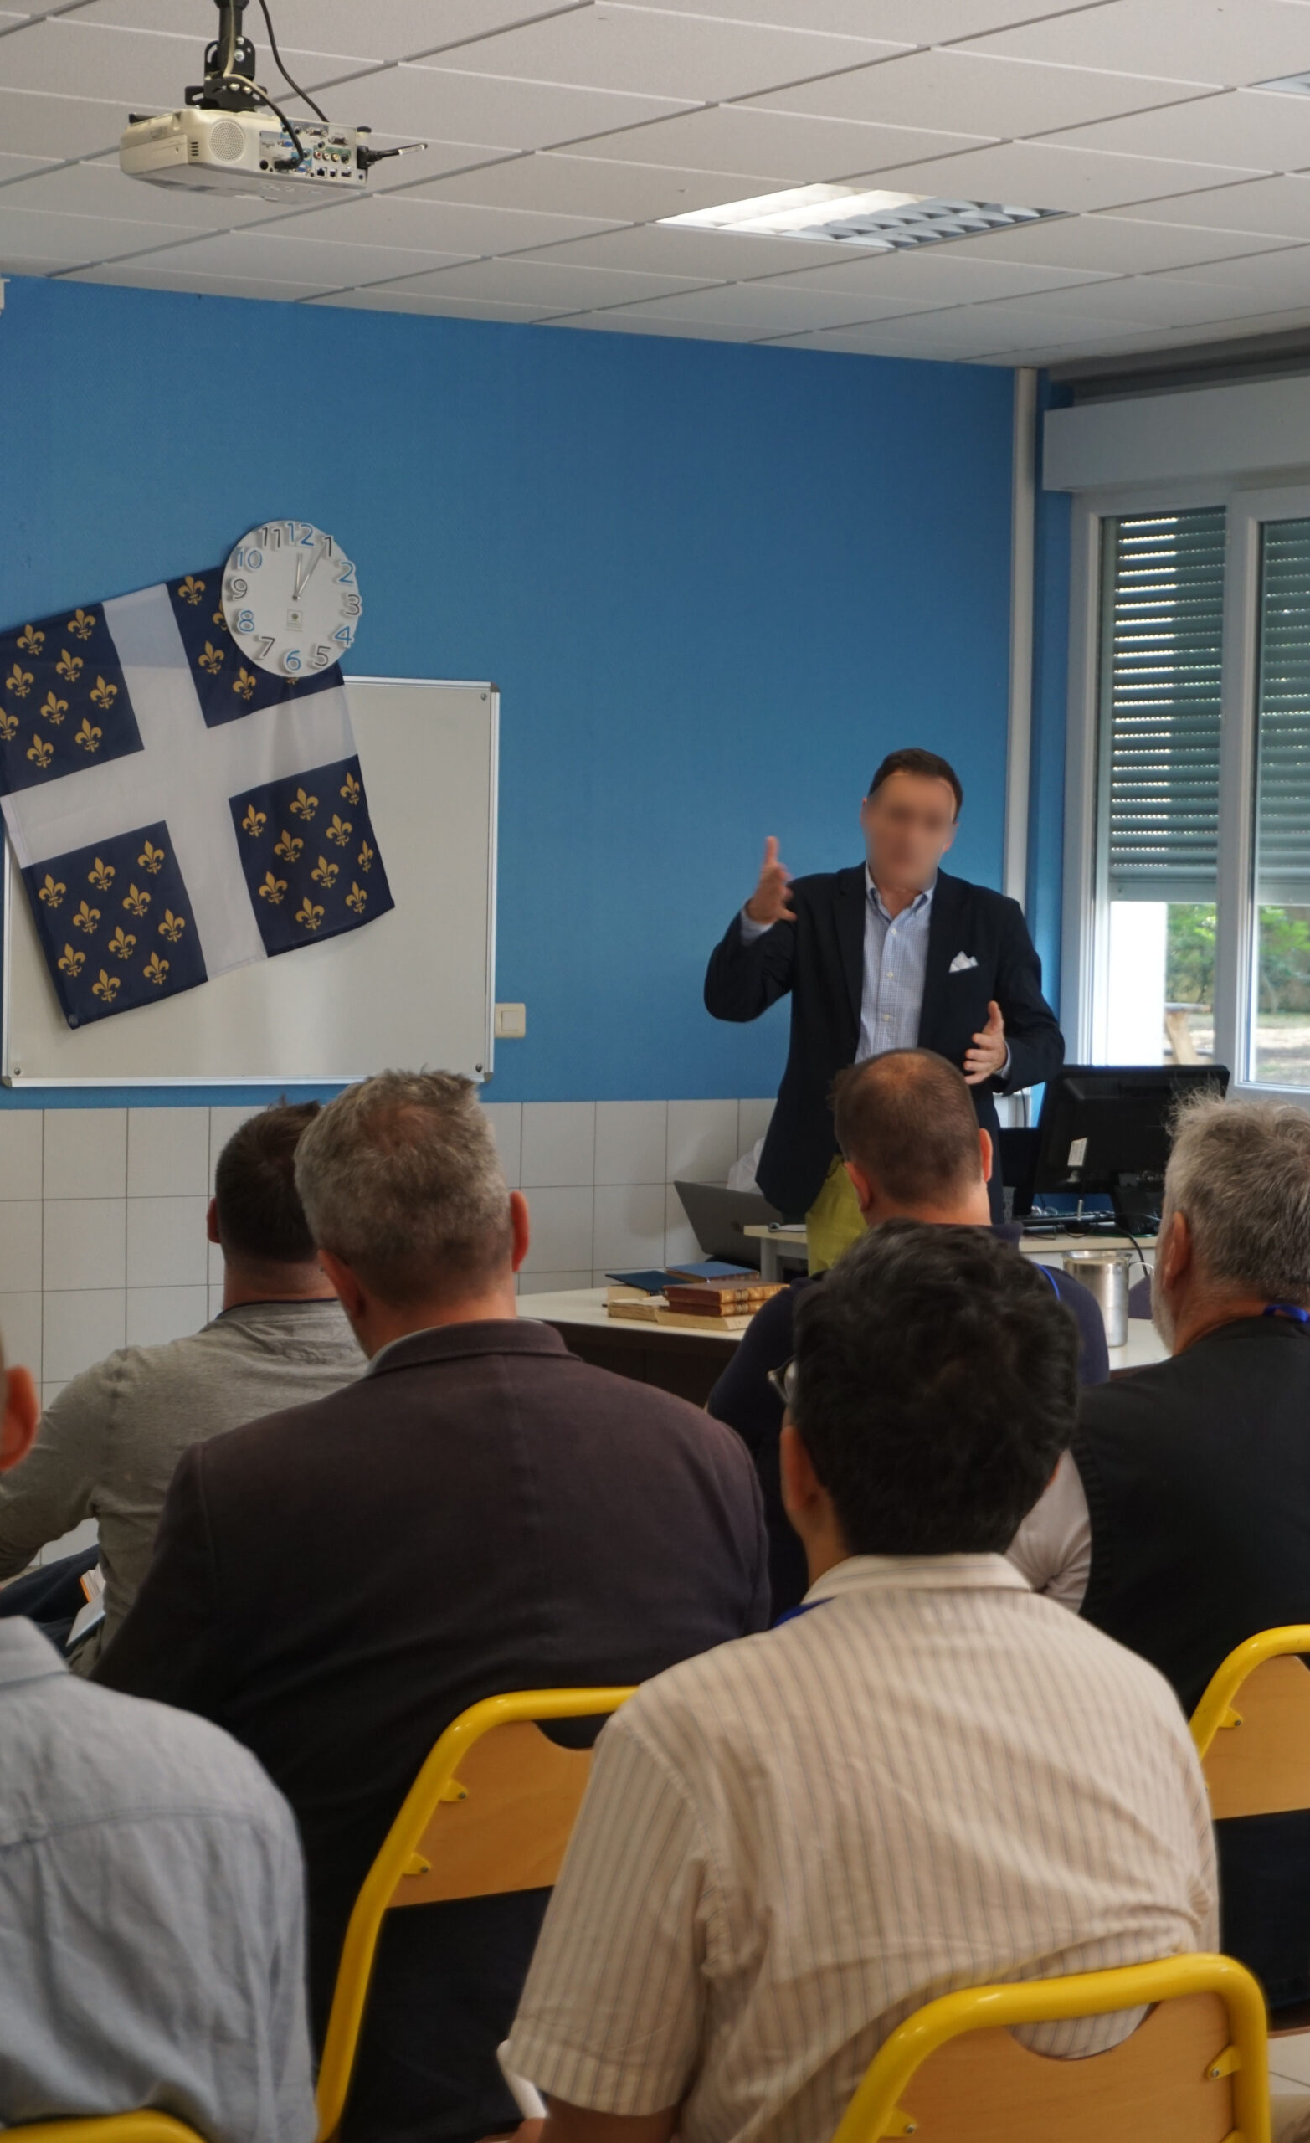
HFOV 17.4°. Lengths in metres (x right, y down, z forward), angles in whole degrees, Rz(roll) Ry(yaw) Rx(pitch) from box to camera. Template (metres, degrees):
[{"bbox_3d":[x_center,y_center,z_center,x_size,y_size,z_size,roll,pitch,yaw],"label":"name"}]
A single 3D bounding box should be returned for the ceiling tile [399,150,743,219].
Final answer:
[{"bbox_3d":[-0.116,-1.643,7.936,0.597,0.020,0.597,-1,3,-32],"label":"ceiling tile"}]

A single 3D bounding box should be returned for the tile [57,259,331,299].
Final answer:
[{"bbox_3d":[-0.985,-1.718,9.293,0.595,0.020,0.270,-1,3,-32],"label":"tile"}]

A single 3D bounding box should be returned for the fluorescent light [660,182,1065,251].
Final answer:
[{"bbox_3d":[0.388,-1.664,8.214,0.595,0.065,0.595,-1,3,-32],"label":"fluorescent light"}]

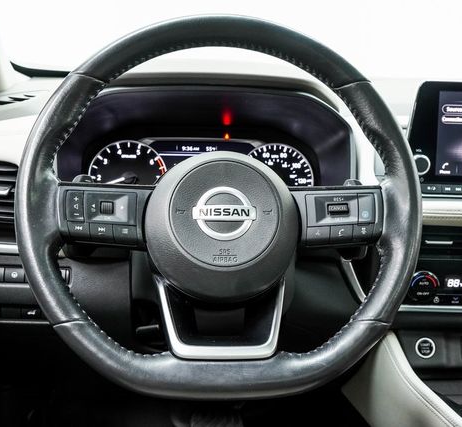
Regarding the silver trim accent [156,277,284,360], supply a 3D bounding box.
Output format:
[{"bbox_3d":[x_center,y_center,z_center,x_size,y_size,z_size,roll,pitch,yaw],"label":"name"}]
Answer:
[{"bbox_3d":[-0.010,0.095,0.600,0.120,0.080,0.024,1,-16,0],"label":"silver trim accent"}]

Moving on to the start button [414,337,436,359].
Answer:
[{"bbox_3d":[0.266,0.184,0.900,0.029,0.029,0.010,1,0,0],"label":"start button"}]

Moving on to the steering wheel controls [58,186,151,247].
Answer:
[{"bbox_3d":[-0.117,0.003,0.611,0.086,0.057,0.024,1,-13,0],"label":"steering wheel controls"}]

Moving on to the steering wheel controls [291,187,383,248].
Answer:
[{"bbox_3d":[0.099,0.003,0.611,0.086,0.057,0.024,1,-13,0],"label":"steering wheel controls"}]

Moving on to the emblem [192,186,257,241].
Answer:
[{"bbox_3d":[-0.005,0.001,0.606,0.060,0.051,0.007,1,-13,0],"label":"emblem"}]

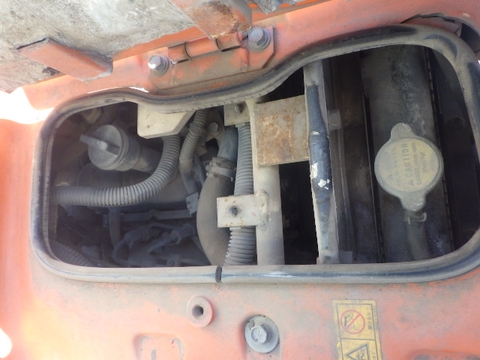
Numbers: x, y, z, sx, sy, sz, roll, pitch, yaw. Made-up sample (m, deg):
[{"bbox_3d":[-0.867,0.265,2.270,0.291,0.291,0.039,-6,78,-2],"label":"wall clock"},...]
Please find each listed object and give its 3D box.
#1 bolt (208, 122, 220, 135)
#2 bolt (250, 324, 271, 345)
[{"bbox_3d":[-0.041,-0.082,0.620,0.016,0.010,0.016,0,75,27],"label":"bolt"},{"bbox_3d":[0.020,0.149,0.374,0.018,0.011,0.018,0,75,27],"label":"bolt"}]

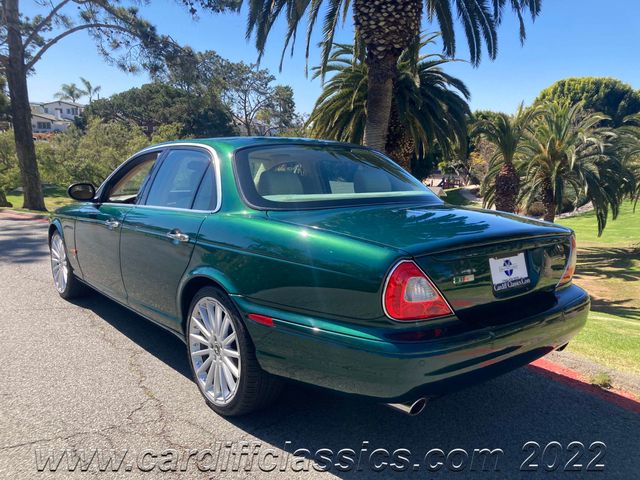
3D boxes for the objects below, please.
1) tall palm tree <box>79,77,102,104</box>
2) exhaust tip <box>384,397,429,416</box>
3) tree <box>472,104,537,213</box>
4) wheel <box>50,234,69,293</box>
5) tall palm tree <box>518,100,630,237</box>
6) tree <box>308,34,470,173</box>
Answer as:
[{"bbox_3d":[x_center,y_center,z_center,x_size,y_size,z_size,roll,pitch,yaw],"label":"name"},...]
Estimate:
[{"bbox_3d":[-46.344,-28.699,105.000,4.500,9.500,4.500,1,7,0],"label":"tall palm tree"},{"bbox_3d":[0.345,0.645,2.065,0.075,0.072,0.140,-5,10,-40],"label":"exhaust tip"},{"bbox_3d":[7.062,-2.919,19.500,2.700,4.500,2.700,1,7,0],"label":"tree"},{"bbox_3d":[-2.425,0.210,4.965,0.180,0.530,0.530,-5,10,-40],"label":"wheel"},{"bbox_3d":[8.357,-2.315,17.000,3.700,4.600,3.700,1,7,0],"label":"tall palm tree"},{"bbox_3d":[2.685,-4.346,20.000,6.300,7.200,6.300,1,7,0],"label":"tree"}]

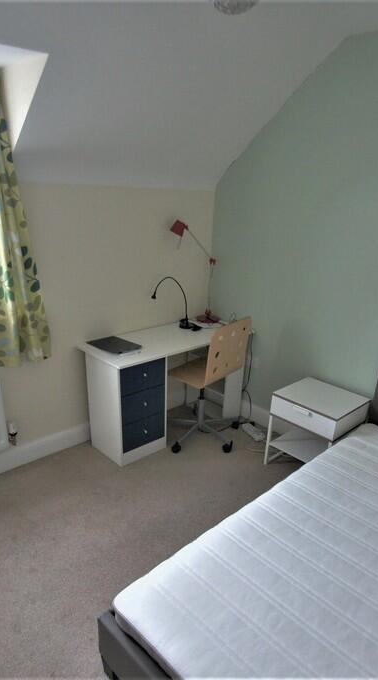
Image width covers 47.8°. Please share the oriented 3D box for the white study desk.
[{"bbox_3d":[-0.131,0.338,3.177,1.188,0.748,0.541,-14,23,-38],"label":"white study desk"}]

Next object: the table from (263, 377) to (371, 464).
[{"bbox_3d":[0.820,0.607,2.724,0.398,0.533,0.465,-14,23,-38],"label":"table"}]

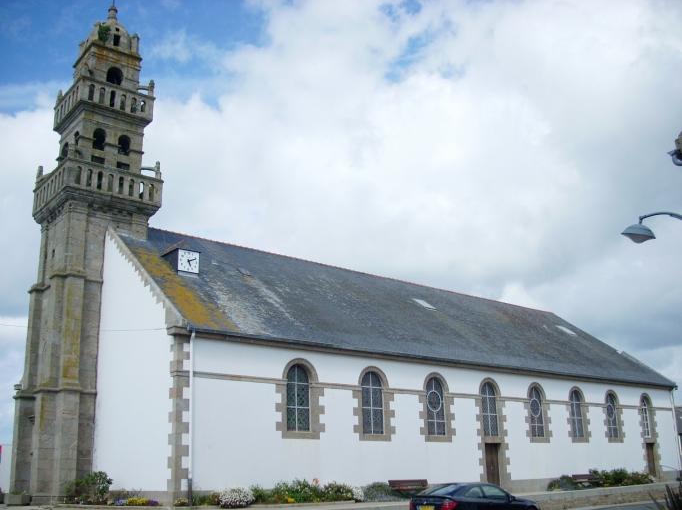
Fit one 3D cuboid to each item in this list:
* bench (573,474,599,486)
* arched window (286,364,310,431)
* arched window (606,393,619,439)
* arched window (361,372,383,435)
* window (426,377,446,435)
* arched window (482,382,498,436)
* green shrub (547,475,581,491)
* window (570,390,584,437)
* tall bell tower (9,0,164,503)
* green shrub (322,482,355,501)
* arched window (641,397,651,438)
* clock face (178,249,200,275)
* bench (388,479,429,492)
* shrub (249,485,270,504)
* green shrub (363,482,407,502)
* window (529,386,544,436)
[{"bbox_3d":[11.492,10.579,34.134,1.850,0.720,0.550,13,-22,-38],"label":"bench"},{"bbox_3d":[-1.625,5.552,28.350,1.170,2.650,0.250,13,-22,-38],"label":"arched window"},{"bbox_3d":[15.202,9.026,40.755,1.080,2.460,0.200,13,-22,-38],"label":"arched window"},{"bbox_3d":[1.263,5.976,29.247,1.100,2.500,0.200,13,-22,-38],"label":"arched window"},{"bbox_3d":[4.159,6.563,31.591,1.100,2.480,0.200,13,-22,-38],"label":"window"},{"bbox_3d":[7.302,7.516,35.541,1.130,2.650,0.250,13,-22,-38],"label":"arched window"},{"bbox_3d":[10.727,10.960,35.315,1.700,0.800,1.400,13,-22,-38],"label":"green shrub"},{"bbox_3d":[12.521,8.393,38.491,1.080,2.480,0.200,13,-22,-38],"label":"window"},{"bbox_3d":[-11.635,-1.209,34.503,4.570,24.620,4.570,13,-22,-38],"label":"tall bell tower"},{"bbox_3d":[-0.086,8.096,24.962,0.900,0.700,0.850,13,-22,-38],"label":"green shrub"},{"bbox_3d":[18.106,9.640,43.260,1.050,2.420,0.200,13,-22,-38],"label":"arched window"},{"bbox_3d":[-6.240,0.287,29.896,0.960,0.950,0.120,13,-22,-38],"label":"clock face"},{"bbox_3d":[2.614,9.184,28.451,2.150,0.770,0.620,13,-22,-38],"label":"bench"},{"bbox_3d":[-2.787,8.295,25.087,0.850,0.650,0.750,13,-22,-38],"label":"shrub"},{"bbox_3d":[1.690,8.998,27.696,1.750,0.750,1.400,13,-22,-38],"label":"green shrub"},{"bbox_3d":[10.237,8.171,37.957,1.170,2.650,0.250,13,-22,-38],"label":"window"}]

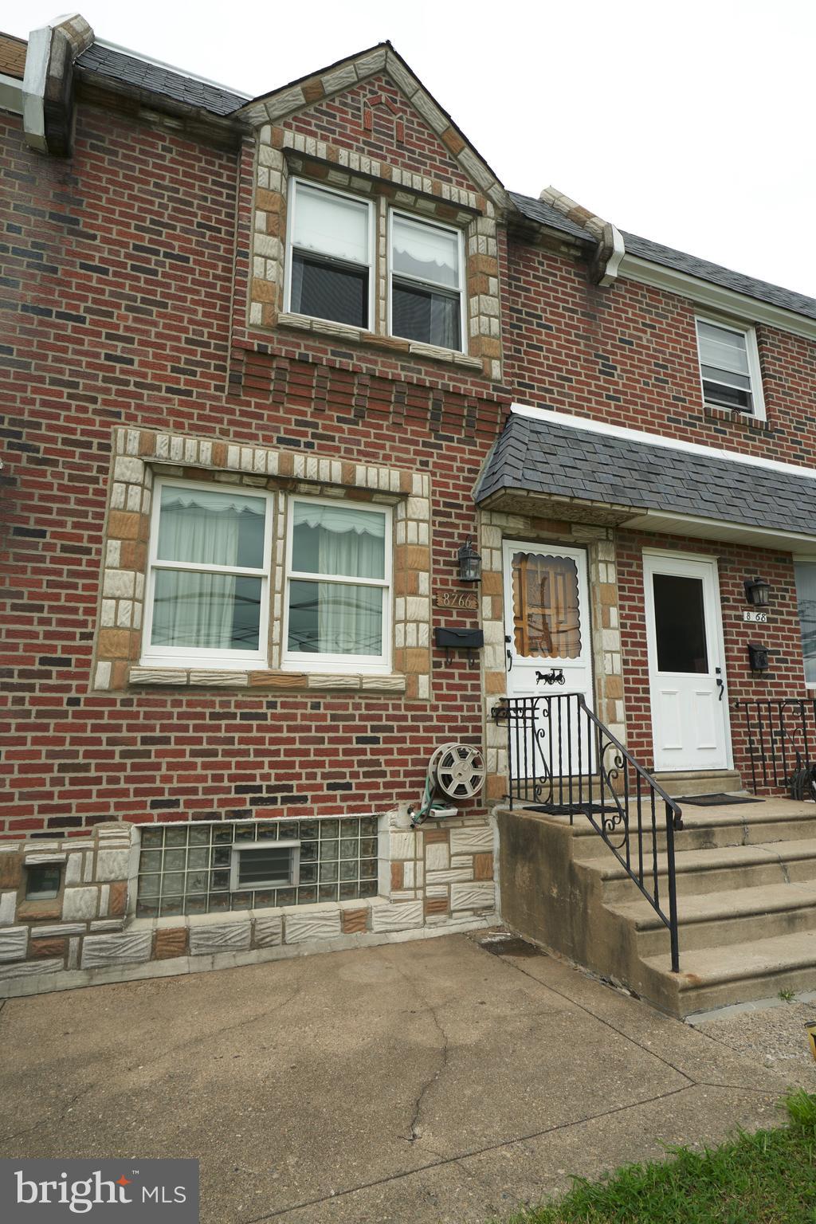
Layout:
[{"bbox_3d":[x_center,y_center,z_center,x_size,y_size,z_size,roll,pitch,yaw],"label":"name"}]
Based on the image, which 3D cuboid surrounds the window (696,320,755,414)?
[{"bbox_3d":[3.549,-2.751,7.221,0.800,1.070,0.100,4,-11,-22],"label":"window"}]

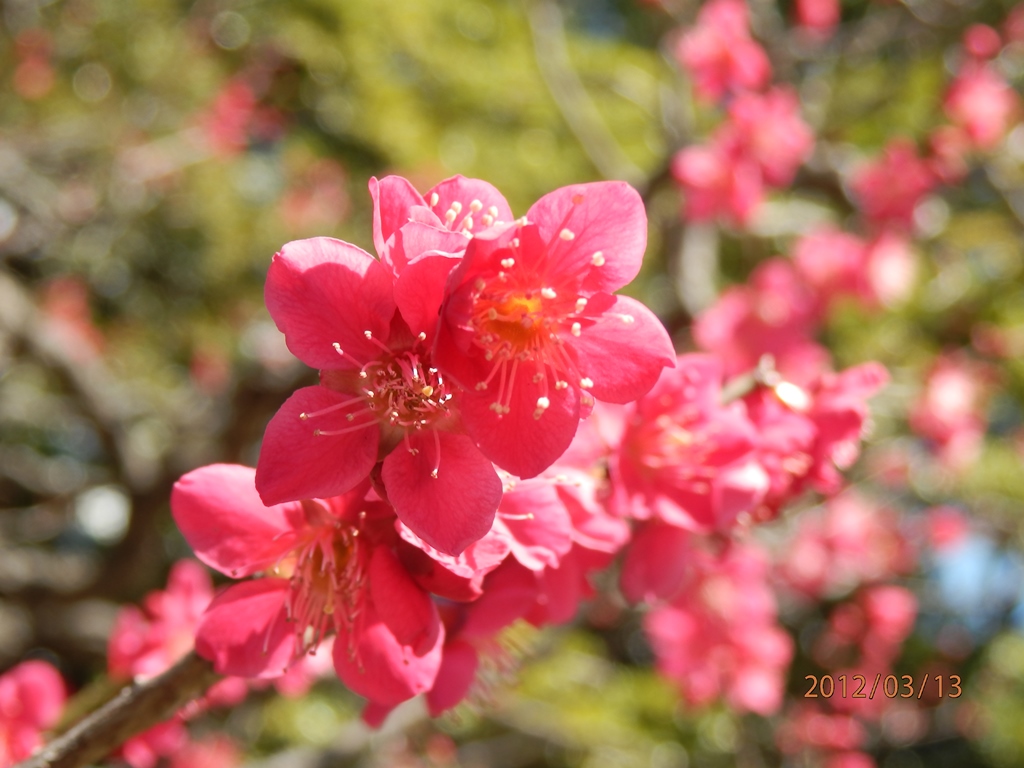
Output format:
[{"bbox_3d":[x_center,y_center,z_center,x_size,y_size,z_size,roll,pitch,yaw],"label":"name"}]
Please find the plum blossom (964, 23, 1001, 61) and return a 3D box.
[{"bbox_3d":[0.174,-0.126,0.720,0.012,0.011,0.012,0,0,0],"label":"plum blossom"}]

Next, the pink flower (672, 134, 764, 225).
[{"bbox_3d":[0.057,-0.056,0.540,0.024,0.024,0.016,0,6,18],"label":"pink flower"}]

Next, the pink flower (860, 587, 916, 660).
[{"bbox_3d":[0.150,0.095,0.780,0.021,0.027,0.020,0,-6,11],"label":"pink flower"}]

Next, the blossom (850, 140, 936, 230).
[{"bbox_3d":[0.133,-0.069,0.680,0.026,0.027,0.020,0,11,11],"label":"blossom"}]

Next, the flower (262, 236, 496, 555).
[{"bbox_3d":[-0.011,0.001,0.180,0.026,0.029,0.014,0,5,-5],"label":"flower"}]

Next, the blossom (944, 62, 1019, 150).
[{"bbox_3d":[0.142,-0.084,0.590,0.021,0.025,0.016,0,6,0],"label":"blossom"}]

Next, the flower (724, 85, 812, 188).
[{"bbox_3d":[0.085,-0.081,0.640,0.026,0.029,0.020,0,0,-11],"label":"flower"}]

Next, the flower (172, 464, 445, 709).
[{"bbox_3d":[-0.019,0.019,0.188,0.027,0.023,0.015,0,33,7],"label":"flower"}]

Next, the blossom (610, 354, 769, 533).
[{"bbox_3d":[0.024,0.008,0.260,0.022,0.024,0.014,0,0,-27],"label":"blossom"}]

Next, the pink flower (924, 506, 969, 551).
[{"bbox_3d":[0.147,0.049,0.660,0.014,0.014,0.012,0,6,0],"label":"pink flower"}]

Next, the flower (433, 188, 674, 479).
[{"bbox_3d":[0.005,-0.006,0.210,0.026,0.032,0.016,0,6,-15],"label":"flower"}]

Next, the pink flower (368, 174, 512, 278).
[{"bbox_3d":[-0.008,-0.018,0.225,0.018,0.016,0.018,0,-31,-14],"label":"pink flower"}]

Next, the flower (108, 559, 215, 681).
[{"bbox_3d":[-0.057,0.038,0.320,0.018,0.019,0.015,0,-9,18],"label":"flower"}]

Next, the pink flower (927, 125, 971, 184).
[{"bbox_3d":[0.162,-0.085,0.720,0.014,0.019,0.014,0,6,11],"label":"pink flower"}]

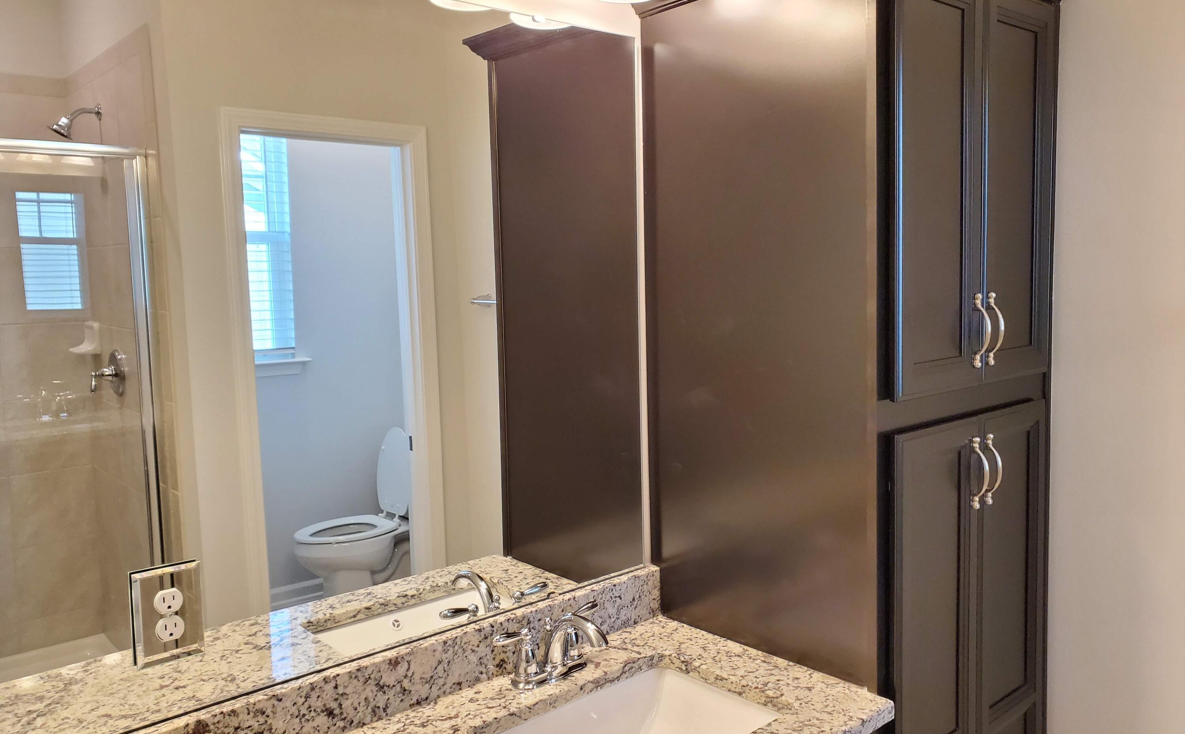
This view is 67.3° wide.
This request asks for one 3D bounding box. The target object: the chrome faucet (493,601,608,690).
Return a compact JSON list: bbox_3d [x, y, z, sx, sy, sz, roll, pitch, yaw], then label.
[{"bbox_3d":[-0.040,0.486,1.549,0.247,0.123,0.172,-6,7,-41],"label":"chrome faucet"}]

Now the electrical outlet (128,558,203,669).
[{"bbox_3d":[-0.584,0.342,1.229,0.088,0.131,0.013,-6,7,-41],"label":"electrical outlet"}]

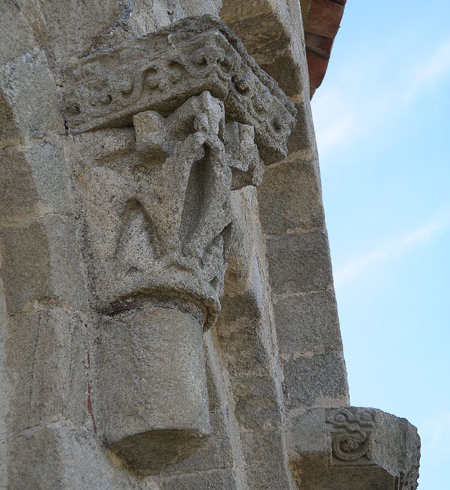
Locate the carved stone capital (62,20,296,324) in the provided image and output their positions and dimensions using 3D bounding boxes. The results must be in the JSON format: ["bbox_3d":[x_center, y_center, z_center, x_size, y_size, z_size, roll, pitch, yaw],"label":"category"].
[{"bbox_3d":[-0.092,-0.106,6.064,0.429,0.697,0.442,-17,-31,21],"label":"carved stone capital"}]

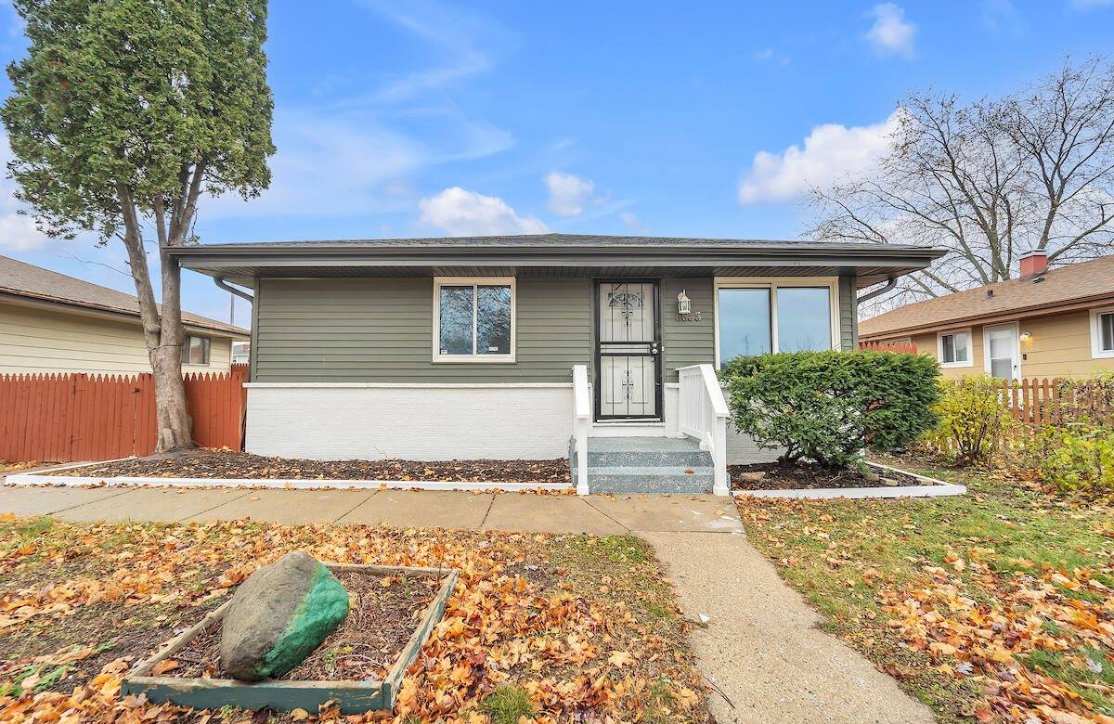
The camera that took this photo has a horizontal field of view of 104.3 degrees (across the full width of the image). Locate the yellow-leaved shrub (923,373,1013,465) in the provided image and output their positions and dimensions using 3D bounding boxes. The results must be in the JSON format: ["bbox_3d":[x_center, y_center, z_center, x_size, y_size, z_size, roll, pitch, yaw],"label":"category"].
[{"bbox_3d":[5.941,0.810,6.250,1.100,1.250,1.050,0,-3,0],"label":"yellow-leaved shrub"}]

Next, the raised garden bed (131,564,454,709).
[{"bbox_3d":[-1.168,1.328,2.196,1.099,0.130,0.983,0,0,2],"label":"raised garden bed"}]

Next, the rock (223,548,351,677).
[{"bbox_3d":[-1.225,1.109,1.950,0.400,0.430,0.460,-1,-3,15],"label":"rock"}]

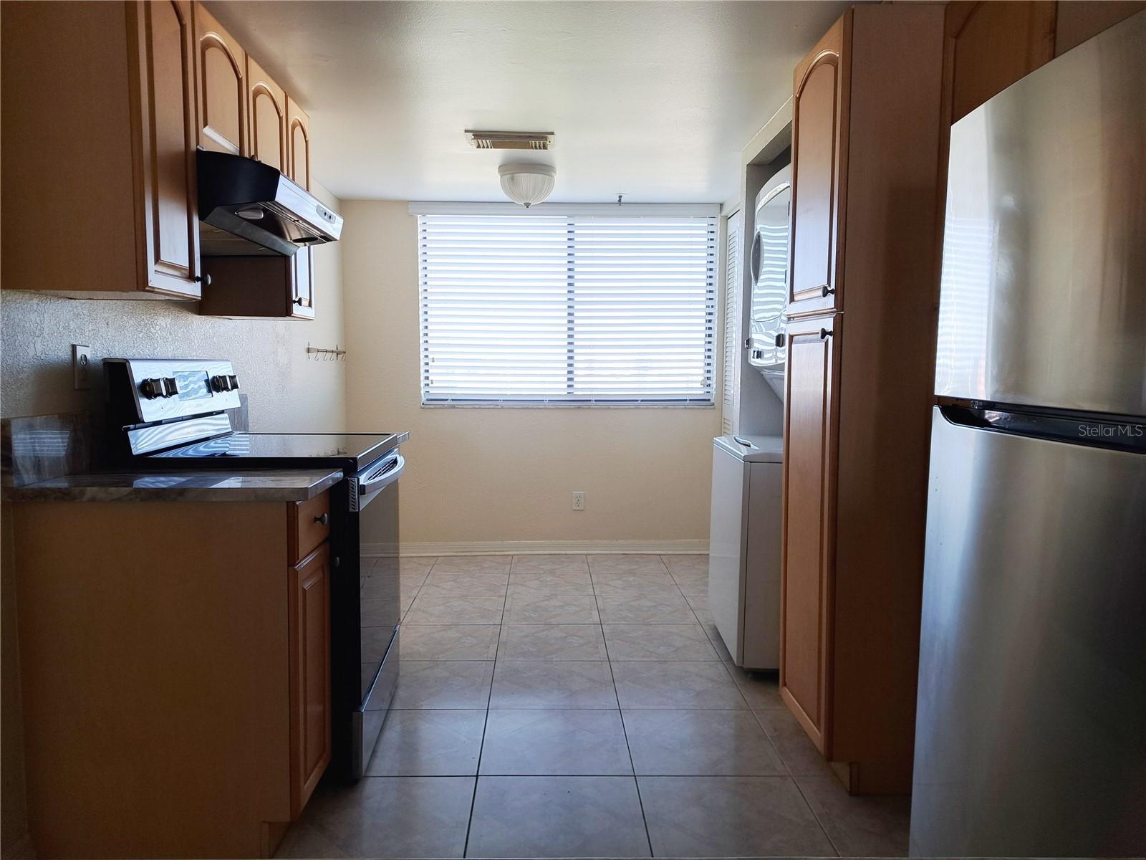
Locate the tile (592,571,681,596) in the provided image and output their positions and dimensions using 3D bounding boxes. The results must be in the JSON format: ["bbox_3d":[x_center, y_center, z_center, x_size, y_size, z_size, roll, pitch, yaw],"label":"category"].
[{"bbox_3d":[0.338,0.854,4.367,0.457,0.010,0.457,1,5,-2],"label":"tile"}]

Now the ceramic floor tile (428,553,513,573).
[{"bbox_3d":[-0.593,0.801,4.735,0.453,0.010,0.450,0,5,-2],"label":"ceramic floor tile"}]

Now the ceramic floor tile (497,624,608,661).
[{"bbox_3d":[-0.088,0.915,3.410,0.453,0.010,0.450,0,5,-2],"label":"ceramic floor tile"}]

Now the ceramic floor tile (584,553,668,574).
[{"bbox_3d":[0.319,0.804,4.768,0.453,0.010,0.450,0,5,-2],"label":"ceramic floor tile"}]

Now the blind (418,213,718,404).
[{"bbox_3d":[-0.024,-0.731,4.822,1.815,1.152,0.060,0,5,-2],"label":"blind"}]

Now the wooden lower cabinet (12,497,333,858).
[{"bbox_3d":[-0.948,0.586,1.970,0.626,0.880,0.313,1,5,-2],"label":"wooden lower cabinet"}]

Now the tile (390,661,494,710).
[{"bbox_3d":[-0.530,0.948,2.950,0.455,0.010,0.455,0,4,-2],"label":"tile"}]

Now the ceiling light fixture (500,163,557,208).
[{"bbox_3d":[-0.230,-1.227,4.057,0.291,0.182,0.291,1,5,-2],"label":"ceiling light fixture"}]

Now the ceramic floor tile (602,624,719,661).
[{"bbox_3d":[0.367,0.920,3.438,0.455,0.010,0.455,0,4,-2],"label":"ceramic floor tile"}]

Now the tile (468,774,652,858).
[{"bbox_3d":[-0.039,1.026,2.068,0.453,0.010,0.450,0,5,-2],"label":"tile"}]

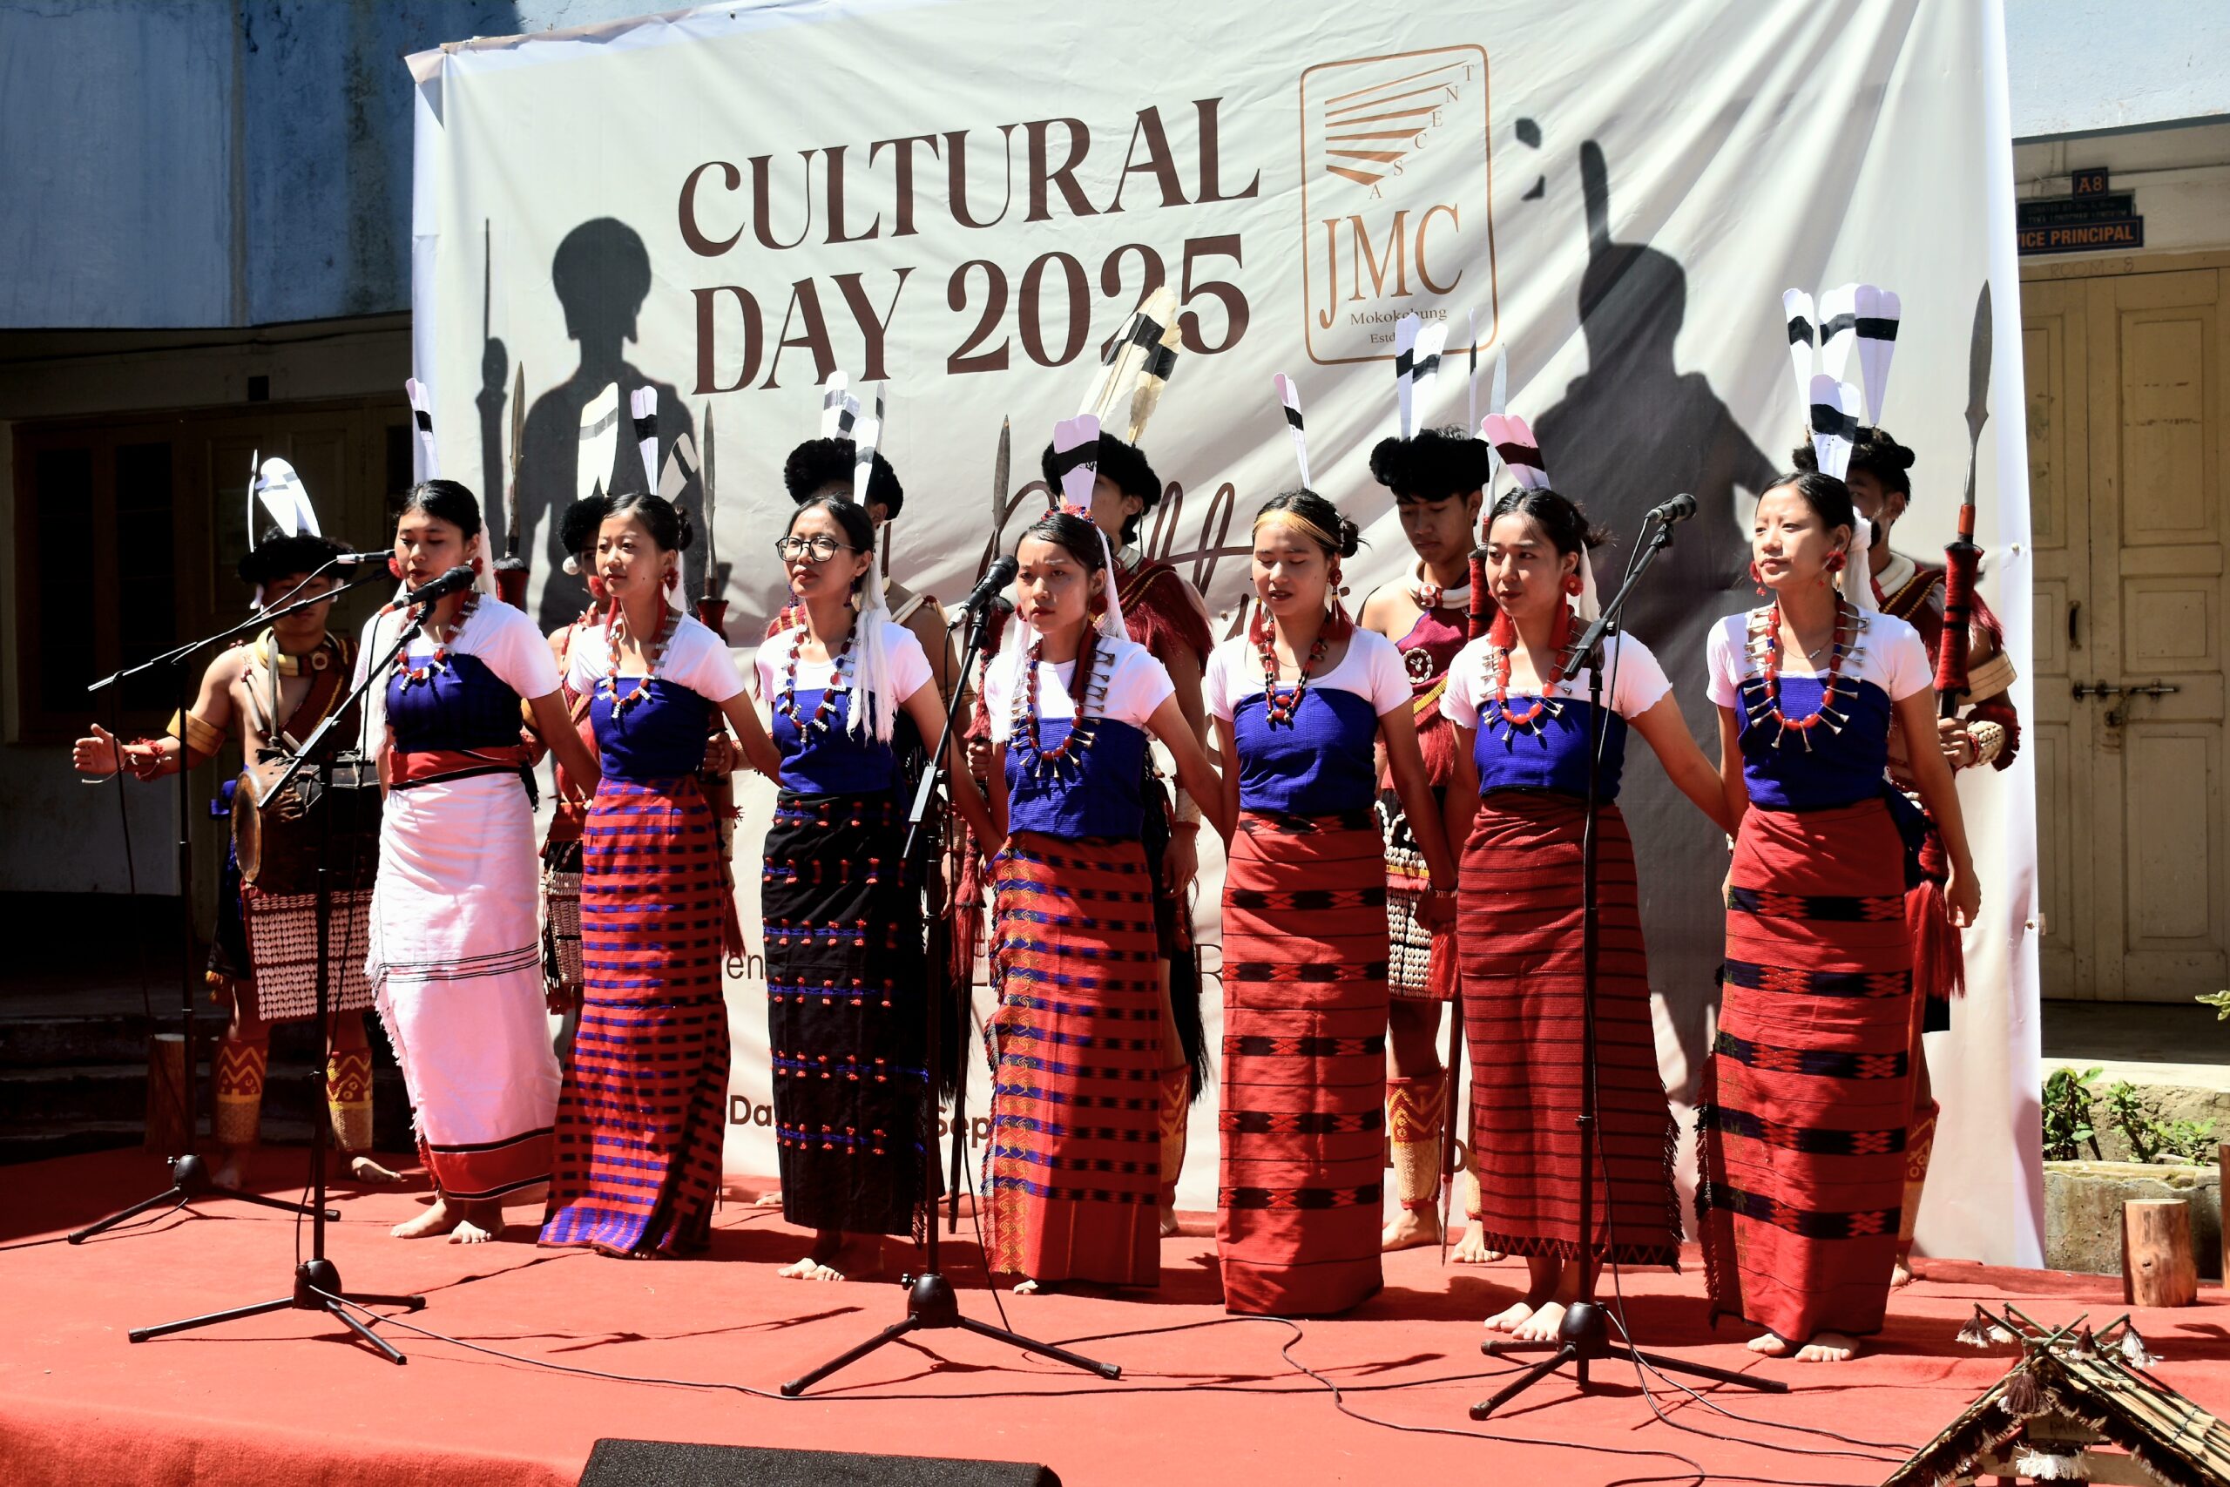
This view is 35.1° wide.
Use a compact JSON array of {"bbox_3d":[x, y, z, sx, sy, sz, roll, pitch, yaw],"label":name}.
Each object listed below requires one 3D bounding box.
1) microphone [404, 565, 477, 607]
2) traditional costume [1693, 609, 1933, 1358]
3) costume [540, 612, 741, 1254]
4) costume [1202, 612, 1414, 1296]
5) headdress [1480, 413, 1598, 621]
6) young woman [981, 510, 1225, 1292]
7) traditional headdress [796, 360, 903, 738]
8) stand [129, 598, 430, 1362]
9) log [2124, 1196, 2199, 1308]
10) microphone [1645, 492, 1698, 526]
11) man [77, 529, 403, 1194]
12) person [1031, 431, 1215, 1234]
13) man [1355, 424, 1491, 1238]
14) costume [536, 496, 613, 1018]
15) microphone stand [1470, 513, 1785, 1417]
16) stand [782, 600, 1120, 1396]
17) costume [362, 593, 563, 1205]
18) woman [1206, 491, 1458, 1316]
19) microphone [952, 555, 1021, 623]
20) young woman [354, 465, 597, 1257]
[{"bbox_3d":[-1.249,-0.292,6.550,0.165,0.050,0.050,-28,13,-25],"label":"microphone"},{"bbox_3d":[1.265,0.407,6.370,0.420,1.340,0.320,0,1,25],"label":"traditional costume"},{"bbox_3d":[-0.987,0.380,7.370,0.360,1.310,0.290,0,1,24],"label":"costume"},{"bbox_3d":[0.366,0.419,6.720,0.350,1.280,0.280,0,1,20],"label":"costume"},{"bbox_3d":[0.780,-0.416,6.520,0.200,0.380,0.200,0,1,33],"label":"headdress"},{"bbox_3d":[-0.033,0.298,6.980,0.430,1.525,0.300,0,1,22],"label":"young woman"},{"bbox_3d":[-0.540,-0.379,7.150,0.210,0.740,0.220,0,1,25],"label":"traditional headdress"},{"bbox_3d":[-1.475,0.397,6.450,0.560,1.340,0.550,1,2,38],"label":"stand"},{"bbox_3d":[2.030,0.985,6.850,0.147,0.200,0.147,0,1,0],"label":"log"},{"bbox_3d":[1.006,-0.423,6.380,0.055,0.055,0.175,0,11,23],"label":"microphone"},{"bbox_3d":[-1.966,0.323,7.850,0.730,1.420,0.580,0,1,-6],"label":"man"},{"bbox_3d":[0.017,0.179,7.650,0.470,1.690,0.380,0,1,25],"label":"person"},{"bbox_3d":[0.674,0.201,7.400,0.470,1.710,0.350,0,1,23],"label":"man"},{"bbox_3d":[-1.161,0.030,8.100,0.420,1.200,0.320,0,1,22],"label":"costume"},{"bbox_3d":[0.836,0.338,6.080,0.580,1.500,0.660,0,1,22],"label":"microphone stand"},{"bbox_3d":[-0.285,0.412,6.120,0.550,1.330,0.600,0,1,24],"label":"stand"},{"bbox_3d":[-1.386,0.315,7.480,0.370,1.280,0.290,0,1,26],"label":"costume"},{"bbox_3d":[0.409,0.290,6.720,0.420,1.530,0.300,0,1,20],"label":"woman"},{"bbox_3d":[-0.239,-0.290,6.580,0.055,0.055,0.175,0,28,29],"label":"microphone"},{"bbox_3d":[-1.353,0.245,7.480,0.480,1.580,0.360,0,1,16],"label":"young woman"}]

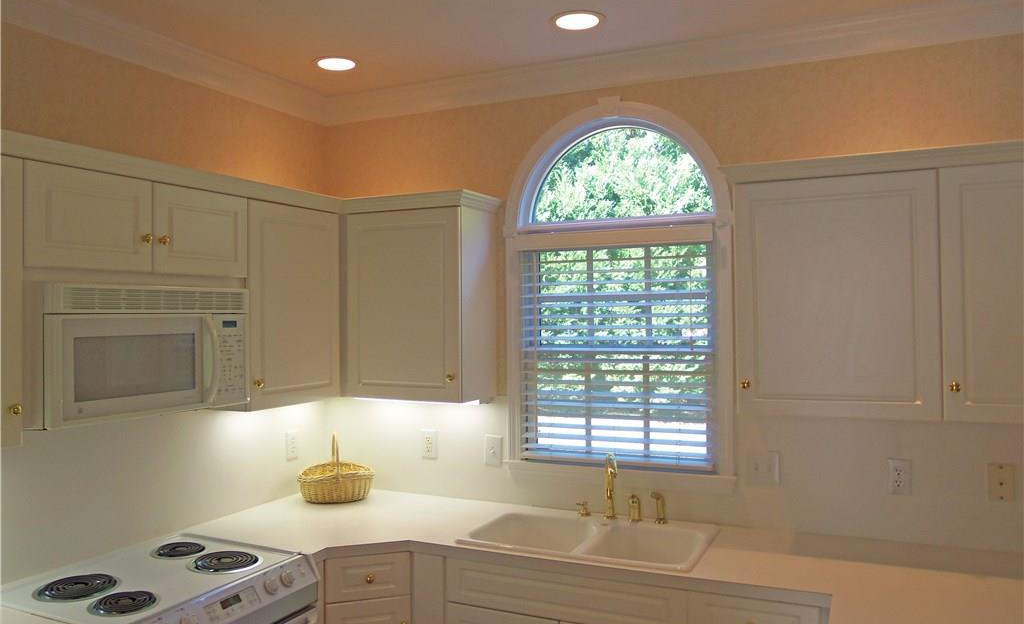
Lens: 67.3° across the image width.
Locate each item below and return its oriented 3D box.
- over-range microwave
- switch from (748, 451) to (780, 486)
[{"bbox_3d":[-1.253,0.118,2.469,0.380,0.399,0.752,-1,0,25],"label":"over-range microwave"},{"bbox_3d":[0.941,0.585,2.867,0.116,0.121,0.013,-1,0,25],"label":"switch"}]

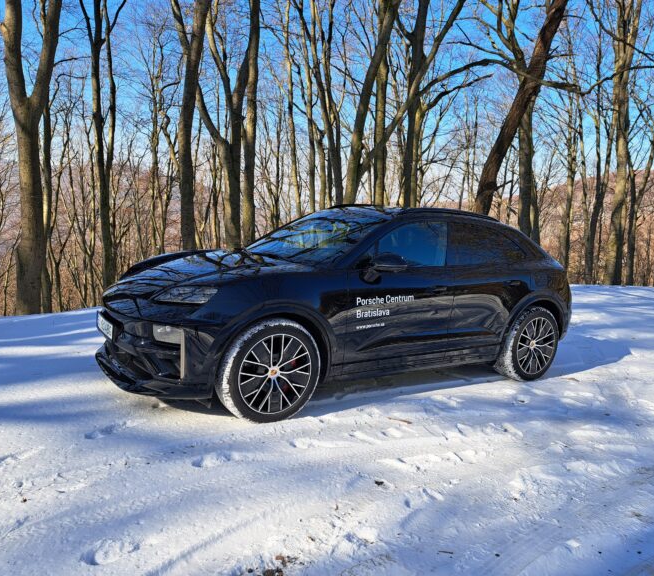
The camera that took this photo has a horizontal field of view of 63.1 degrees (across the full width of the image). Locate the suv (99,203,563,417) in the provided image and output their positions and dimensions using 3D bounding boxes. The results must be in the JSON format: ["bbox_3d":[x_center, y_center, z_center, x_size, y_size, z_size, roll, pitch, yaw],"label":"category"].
[{"bbox_3d":[0.390,0.000,5.190,4.780,1.620,1.980,-1,9,-34],"label":"suv"}]

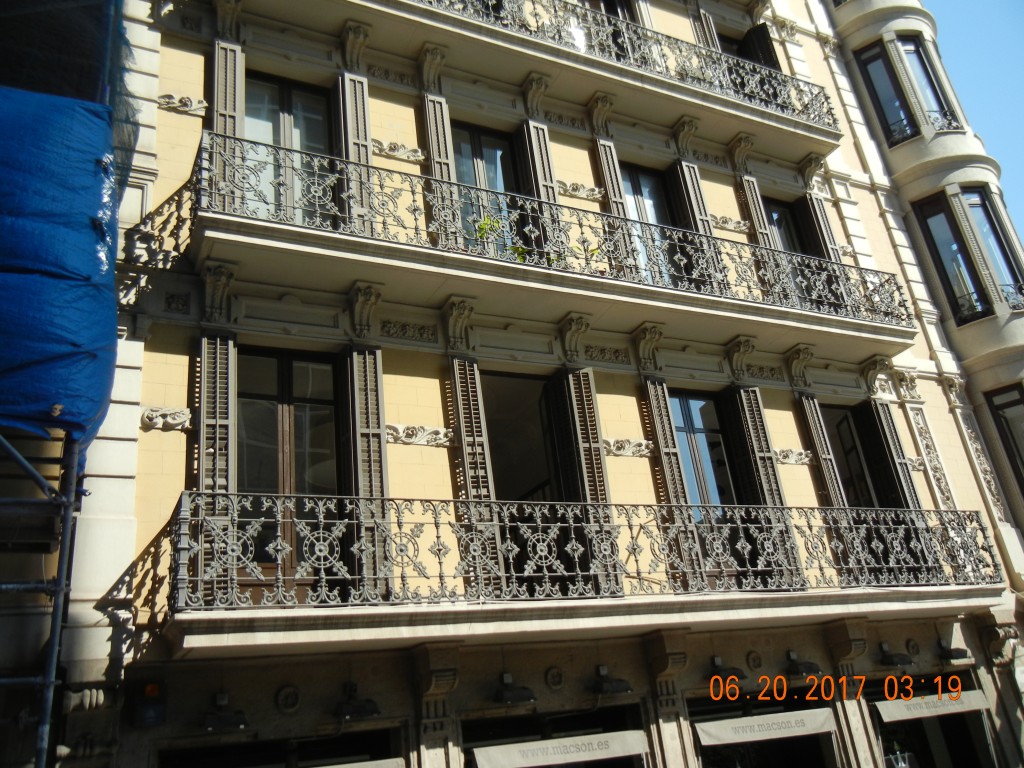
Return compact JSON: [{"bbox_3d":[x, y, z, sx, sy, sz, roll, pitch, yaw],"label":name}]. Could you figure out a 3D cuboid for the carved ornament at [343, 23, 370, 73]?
[{"bbox_3d":[-2.025,-4.373,11.616,0.330,0.500,0.360,5,-27,-27],"label":"carved ornament"}]

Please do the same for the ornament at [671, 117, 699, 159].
[{"bbox_3d":[2.869,-3.940,14.292,0.323,0.593,0.300,6,-27,-27],"label":"ornament"}]

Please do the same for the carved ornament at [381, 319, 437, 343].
[{"bbox_3d":[-1.213,-0.632,10.626,0.720,0.235,0.070,5,-27,-27],"label":"carved ornament"}]

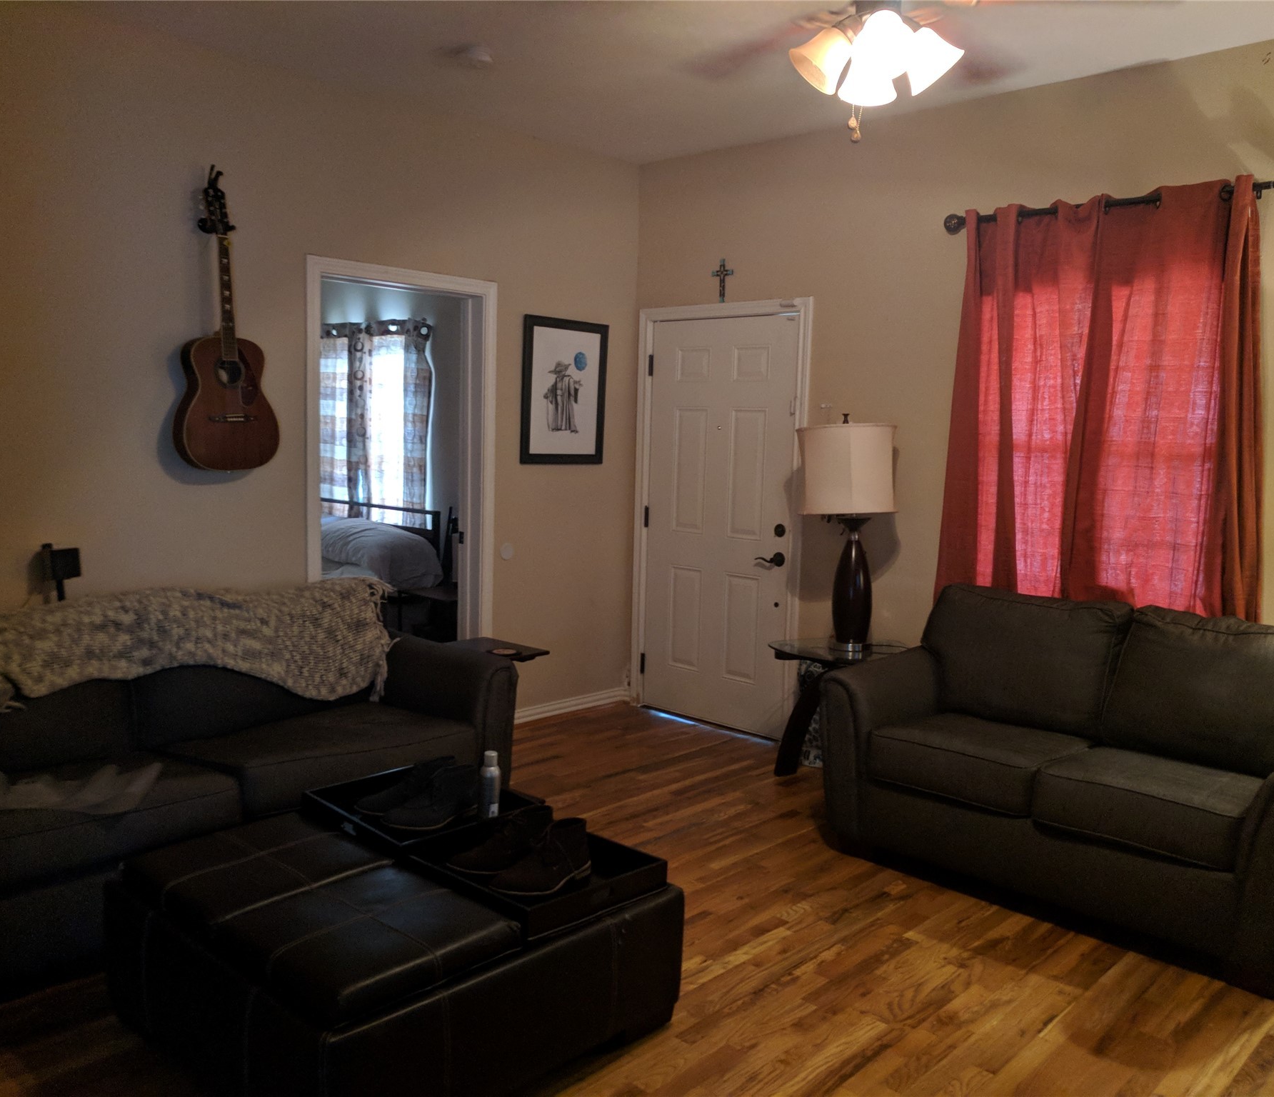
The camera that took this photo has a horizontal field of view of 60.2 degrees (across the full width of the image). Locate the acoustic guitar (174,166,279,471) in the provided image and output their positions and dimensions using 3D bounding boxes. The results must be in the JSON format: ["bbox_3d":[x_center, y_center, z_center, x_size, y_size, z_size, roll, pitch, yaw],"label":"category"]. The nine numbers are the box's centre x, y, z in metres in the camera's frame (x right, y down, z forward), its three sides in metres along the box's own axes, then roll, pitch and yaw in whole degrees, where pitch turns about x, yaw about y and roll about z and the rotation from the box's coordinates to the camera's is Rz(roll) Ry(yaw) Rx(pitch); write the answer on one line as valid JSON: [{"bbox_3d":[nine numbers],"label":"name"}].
[{"bbox_3d":[-1.520,-0.812,3.996,0.125,1.050,0.385,8,11,42],"label":"acoustic guitar"}]

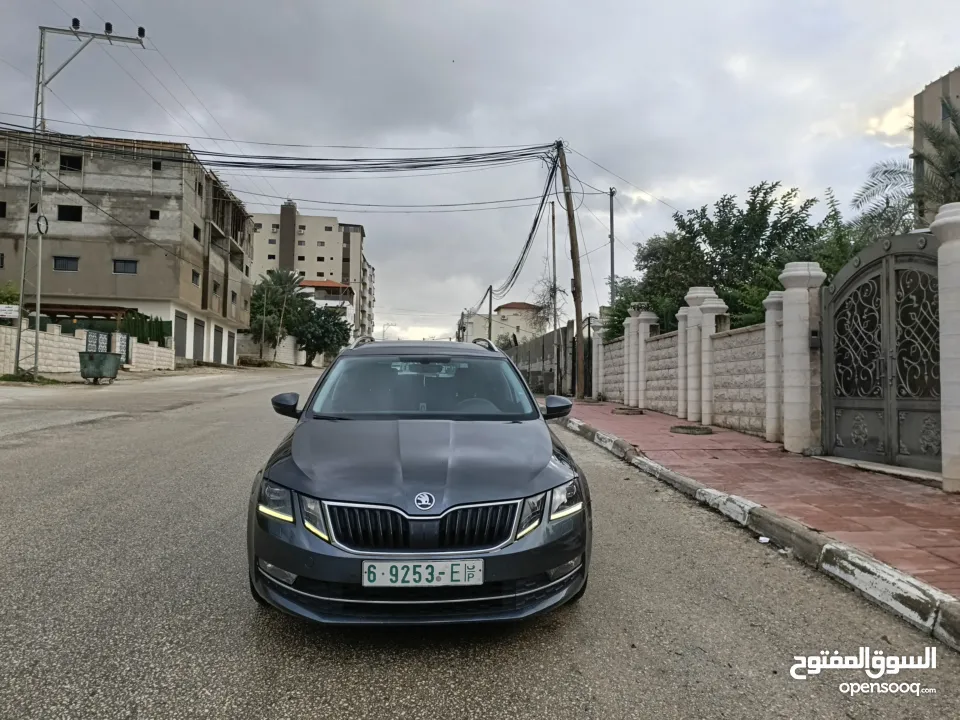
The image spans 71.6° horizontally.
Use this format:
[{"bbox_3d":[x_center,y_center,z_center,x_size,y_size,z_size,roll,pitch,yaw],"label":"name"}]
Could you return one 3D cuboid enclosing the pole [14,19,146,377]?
[{"bbox_3d":[-16.274,-6.420,27.215,4.250,14.451,0.750,1,-3,-12],"label":"pole"}]

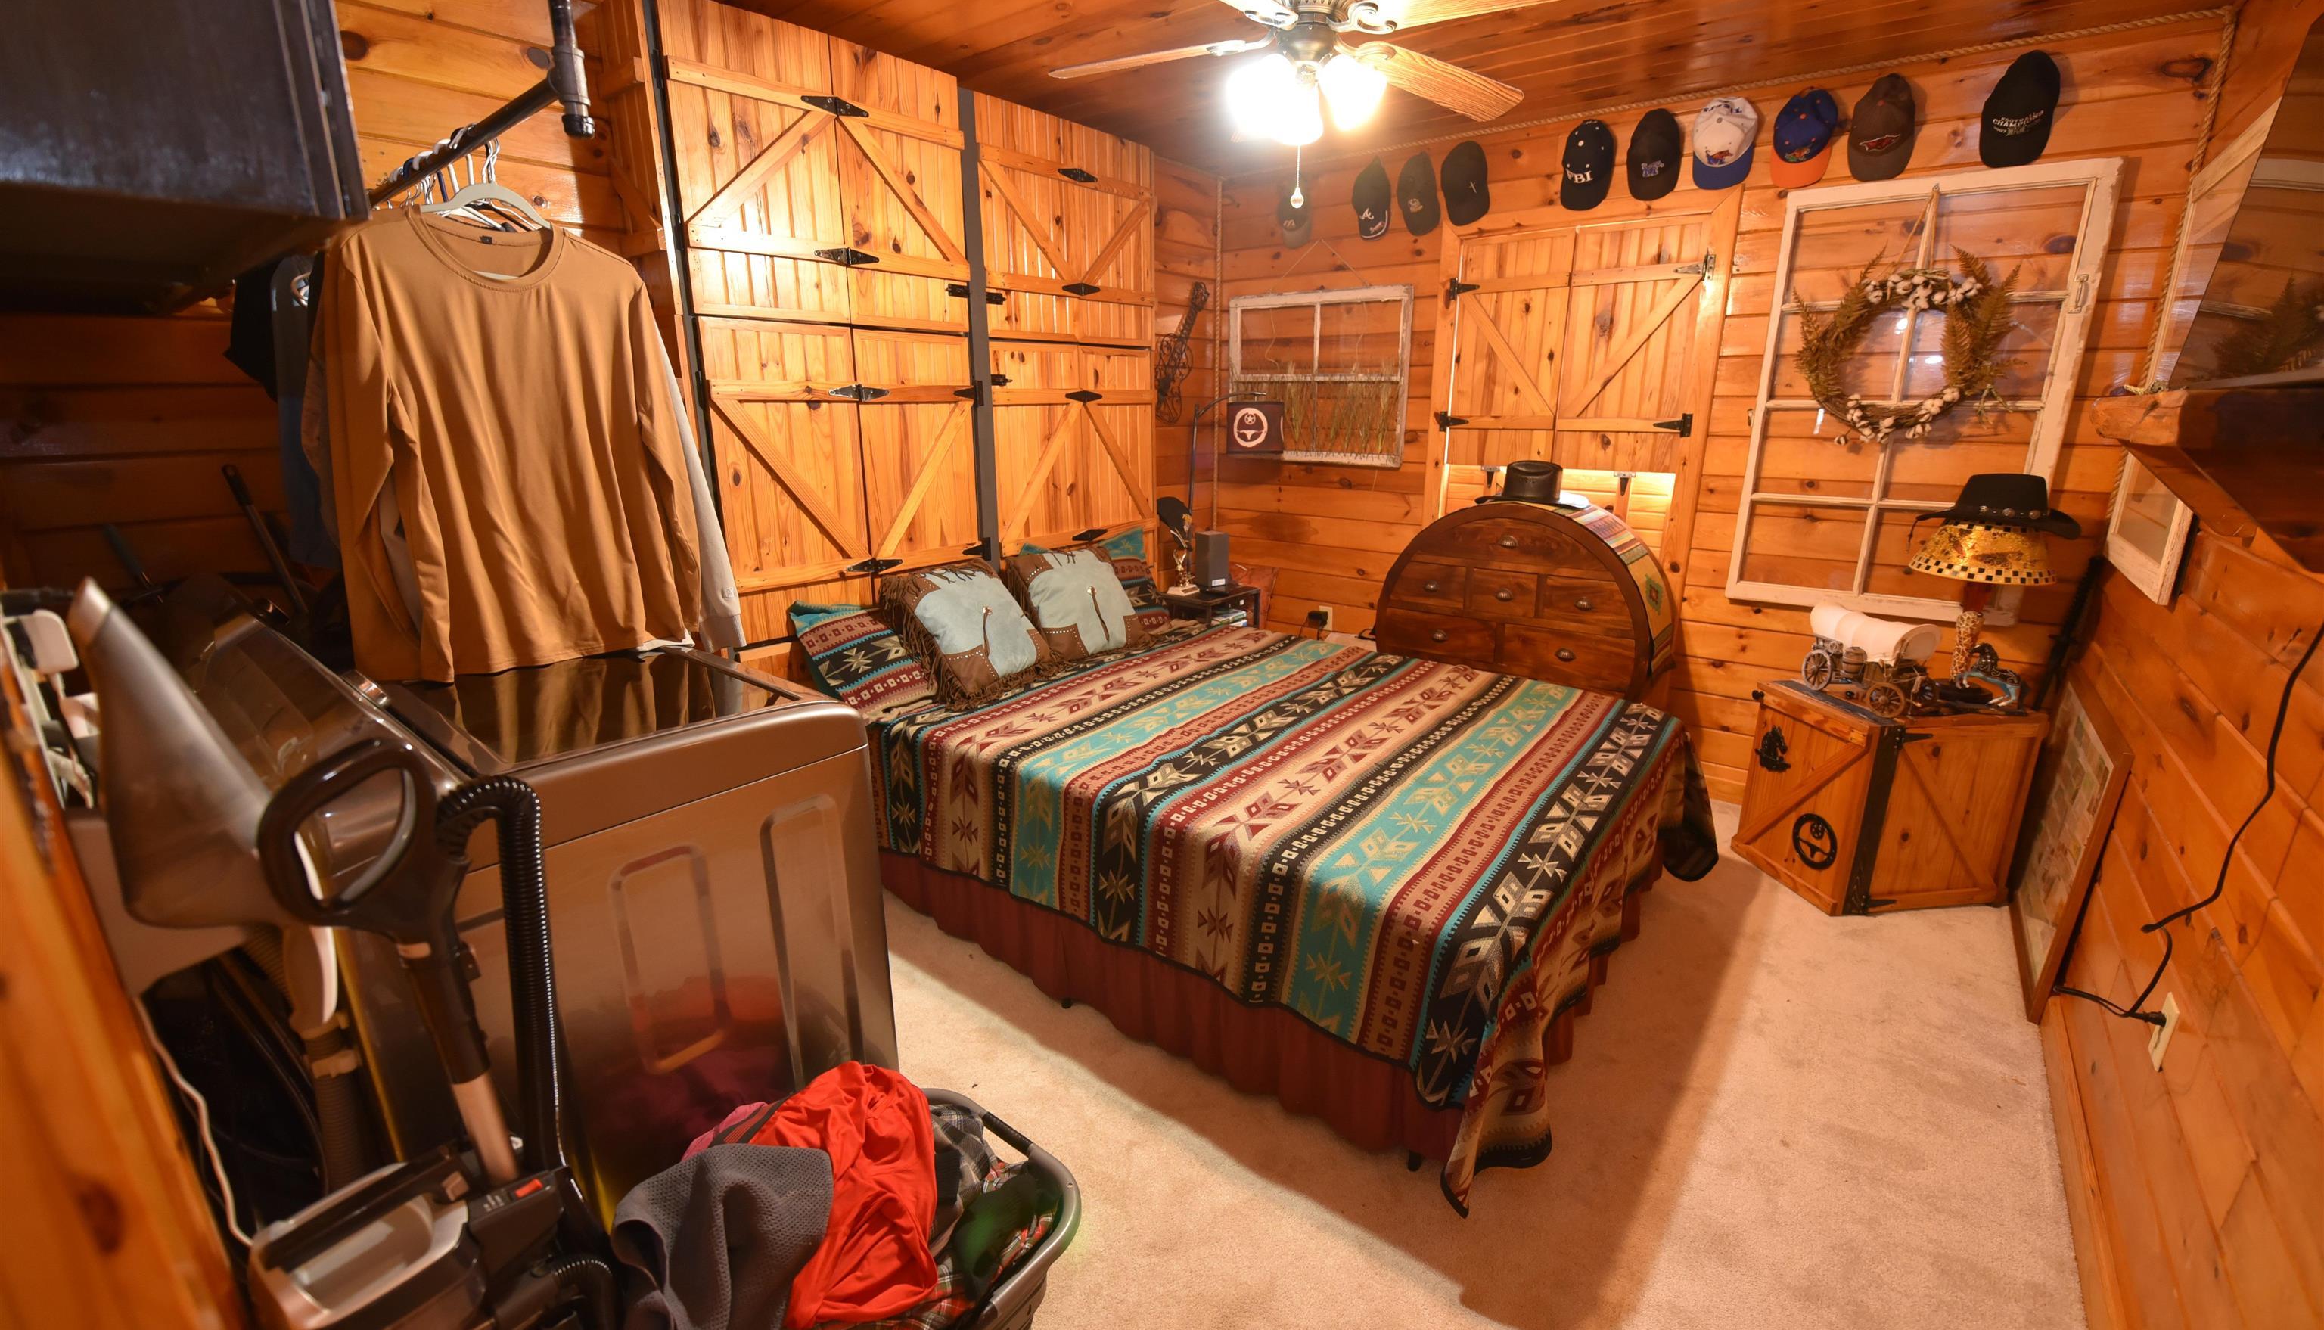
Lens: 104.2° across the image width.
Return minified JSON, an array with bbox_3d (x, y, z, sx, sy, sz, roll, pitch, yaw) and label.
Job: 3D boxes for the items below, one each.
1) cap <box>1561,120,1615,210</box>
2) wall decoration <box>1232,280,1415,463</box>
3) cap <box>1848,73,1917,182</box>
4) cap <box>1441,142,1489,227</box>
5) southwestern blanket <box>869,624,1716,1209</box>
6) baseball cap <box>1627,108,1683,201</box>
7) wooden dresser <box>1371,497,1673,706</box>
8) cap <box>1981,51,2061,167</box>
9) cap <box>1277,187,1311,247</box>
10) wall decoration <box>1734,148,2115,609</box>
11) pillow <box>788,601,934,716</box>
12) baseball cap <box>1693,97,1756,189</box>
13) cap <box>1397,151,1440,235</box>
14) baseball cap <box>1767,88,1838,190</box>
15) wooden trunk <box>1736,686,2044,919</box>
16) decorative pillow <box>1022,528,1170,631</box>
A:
[{"bbox_3d":[1.448,-1.726,3.109,0.170,0.276,0.120,13,21,38],"label":"cap"},{"bbox_3d":[0.674,-1.302,4.133,0.919,0.735,0.040,12,20,37],"label":"wall decoration"},{"bbox_3d":[2.077,-1.564,2.621,0.170,0.276,0.120,13,21,38],"label":"cap"},{"bbox_3d":[1.178,-1.859,3.491,0.165,0.260,0.125,12,12,37],"label":"cap"},{"bbox_3d":[0.260,0.399,2.773,2.102,0.632,1.521,12,20,37],"label":"southwestern blanket"},{"bbox_3d":[1.690,-1.745,3.090,0.165,0.260,0.125,12,12,37],"label":"baseball cap"},{"bbox_3d":[1.333,-0.059,3.395,0.930,1.115,0.460,11,19,35],"label":"wooden dresser"},{"bbox_3d":[2.314,-1.508,2.442,0.168,0.281,0.120,13,21,38],"label":"cap"},{"bbox_3d":[0.546,-1.914,3.832,0.155,0.262,0.120,13,21,38],"label":"cap"},{"bbox_3d":[2.245,-0.785,2.746,0.730,1.270,0.045,13,21,38],"label":"wall decoration"},{"bbox_3d":[-0.778,-0.081,2.851,0.600,0.390,0.150,-19,-11,-48],"label":"pillow"},{"bbox_3d":[1.849,-1.713,2.964,0.172,0.250,0.125,12,12,37],"label":"baseball cap"},{"bbox_3d":[0.974,-1.826,3.488,0.165,0.281,0.120,13,21,38],"label":"cap"},{"bbox_3d":[1.931,-1.598,2.734,0.178,0.272,0.120,13,21,38],"label":"baseball cap"},{"bbox_3d":[2.234,0.391,2.821,0.554,0.589,0.428,-2,16,-6],"label":"wooden trunk"},{"bbox_3d":[-0.232,-0.297,3.450,0.600,0.410,0.150,-19,-11,-48],"label":"decorative pillow"}]

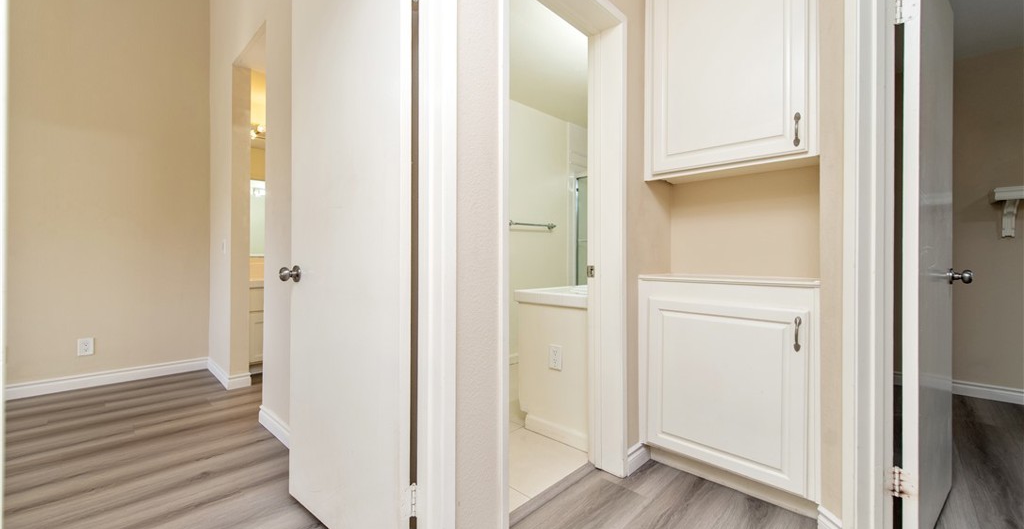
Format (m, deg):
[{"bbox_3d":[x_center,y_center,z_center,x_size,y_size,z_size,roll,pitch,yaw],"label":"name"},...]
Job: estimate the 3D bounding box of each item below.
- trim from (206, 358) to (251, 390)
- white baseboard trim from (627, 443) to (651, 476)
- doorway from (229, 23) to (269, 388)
[{"bbox_3d":[-2.412,0.907,3.372,0.866,0.100,0.150,0,0,44],"label":"trim"},{"bbox_3d":[0.607,0.921,1.904,0.015,0.095,0.217,0,0,44],"label":"white baseboard trim"},{"bbox_3d":[-1.773,-0.255,2.744,0.900,2.427,0.139,0,0,44],"label":"doorway"}]

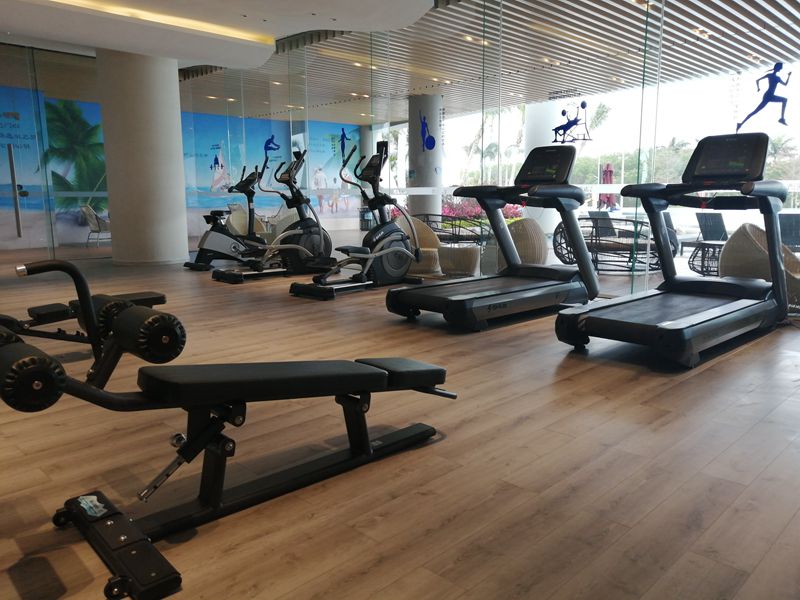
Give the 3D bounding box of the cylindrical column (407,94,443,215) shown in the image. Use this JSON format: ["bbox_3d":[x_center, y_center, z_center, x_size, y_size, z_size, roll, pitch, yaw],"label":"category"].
[{"bbox_3d":[0.651,-3.297,15.864,0.840,3.540,0.840,0,9,2],"label":"cylindrical column"}]

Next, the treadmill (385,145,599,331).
[{"bbox_3d":[0.951,-0.634,5.695,2.068,1.530,0.940,-9,13,-43],"label":"treadmill"}]

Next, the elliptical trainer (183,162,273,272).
[{"bbox_3d":[-2.704,-1.292,9.758,1.150,1.570,0.560,-9,12,-42],"label":"elliptical trainer"}]

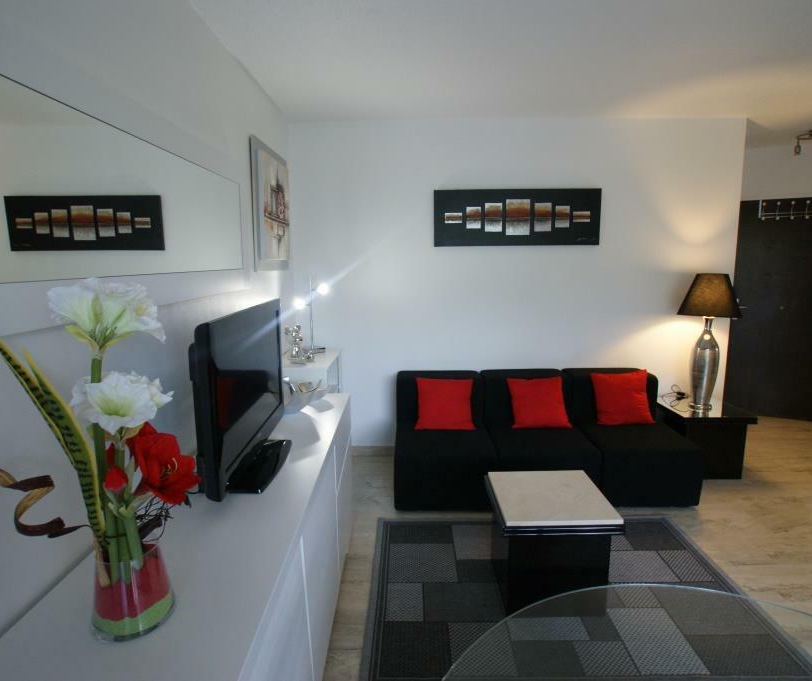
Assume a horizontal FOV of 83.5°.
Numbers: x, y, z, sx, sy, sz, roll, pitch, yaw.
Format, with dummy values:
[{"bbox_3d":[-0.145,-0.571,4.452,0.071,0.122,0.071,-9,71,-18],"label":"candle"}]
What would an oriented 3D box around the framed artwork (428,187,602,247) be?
[{"bbox_3d":[0.818,-0.894,3.313,1.205,0.400,0.030,-1,10,1],"label":"framed artwork"}]

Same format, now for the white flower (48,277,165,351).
[{"bbox_3d":[-0.535,-0.048,0.816,0.185,0.130,0.165,-6,11,-30],"label":"white flower"}]

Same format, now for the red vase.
[{"bbox_3d":[-0.545,0.476,0.904,0.145,0.145,0.145,-1,9,-1],"label":"red vase"}]

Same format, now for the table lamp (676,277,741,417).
[{"bbox_3d":[2.079,0.015,3.159,0.370,0.945,0.370,-1,9,-1],"label":"table lamp"}]

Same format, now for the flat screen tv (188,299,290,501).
[{"bbox_3d":[-0.544,0.165,1.556,0.200,0.545,0.700,-1,9,0],"label":"flat screen tv"}]

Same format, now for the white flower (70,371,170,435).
[{"bbox_3d":[-0.563,0.120,0.897,0.155,0.115,0.130,-6,11,-29],"label":"white flower"}]

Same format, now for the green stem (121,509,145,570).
[{"bbox_3d":[-0.554,0.403,0.922,0.022,0.122,0.022,-10,13,-26],"label":"green stem"}]

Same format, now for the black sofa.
[{"bbox_3d":[0.886,0.639,3.142,1.910,0.715,0.750,-1,10,1],"label":"black sofa"}]

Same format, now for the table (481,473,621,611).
[{"bbox_3d":[0.661,0.939,2.142,0.500,0.469,0.470,-1,10,1],"label":"table"}]

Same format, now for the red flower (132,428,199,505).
[{"bbox_3d":[-0.493,0.254,0.924,0.115,0.140,0.085,-9,13,-41],"label":"red flower"}]

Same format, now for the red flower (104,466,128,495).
[{"bbox_3d":[-0.579,0.280,0.909,0.042,0.053,0.042,-6,11,-27],"label":"red flower"}]

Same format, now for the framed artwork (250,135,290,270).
[{"bbox_3d":[-0.818,-0.804,2.830,0.030,0.710,0.680,-1,10,1],"label":"framed artwork"}]

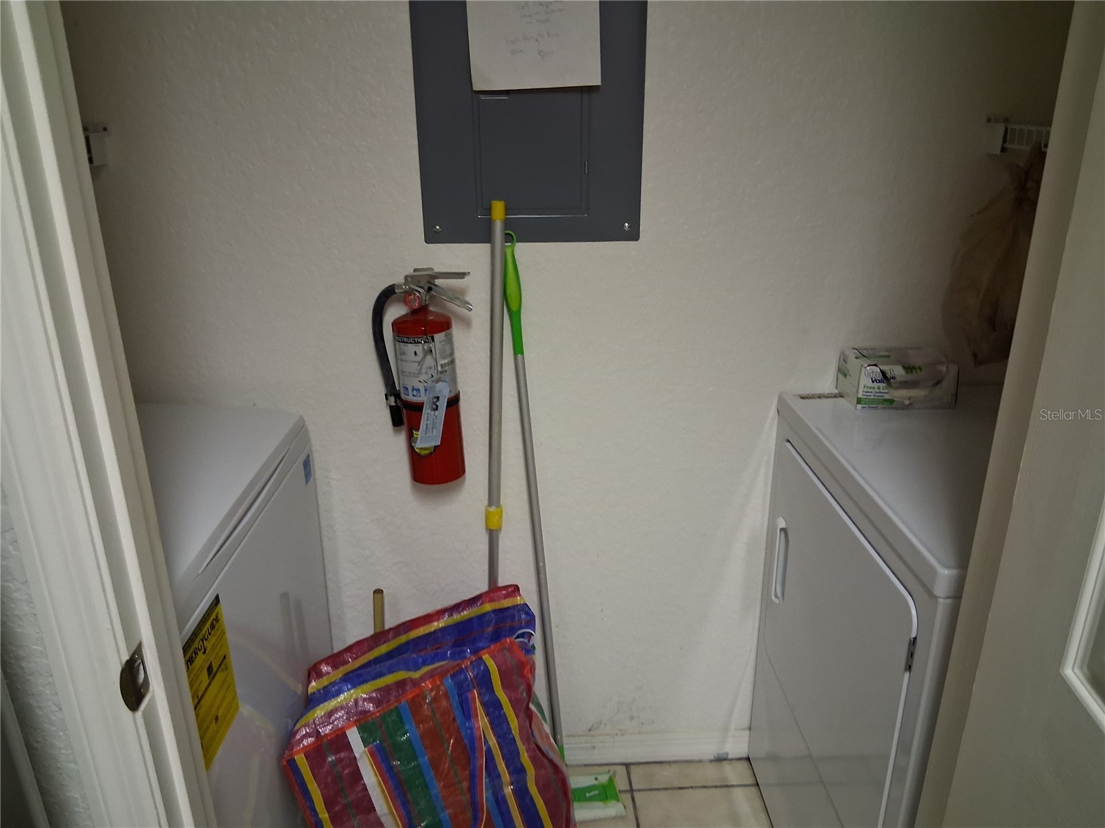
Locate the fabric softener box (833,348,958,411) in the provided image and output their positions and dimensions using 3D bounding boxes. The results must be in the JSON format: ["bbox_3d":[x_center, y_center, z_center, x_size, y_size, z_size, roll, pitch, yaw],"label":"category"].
[{"bbox_3d":[0.656,-0.066,1.580,0.178,0.082,0.108,-1,21,0],"label":"fabric softener box"}]

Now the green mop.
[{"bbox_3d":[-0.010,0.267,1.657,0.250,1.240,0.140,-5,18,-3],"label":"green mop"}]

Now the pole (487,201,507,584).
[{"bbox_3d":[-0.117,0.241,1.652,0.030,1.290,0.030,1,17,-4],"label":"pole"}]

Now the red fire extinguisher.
[{"bbox_3d":[-0.230,-0.072,1.511,0.180,0.390,0.118,1,21,9],"label":"red fire extinguisher"}]

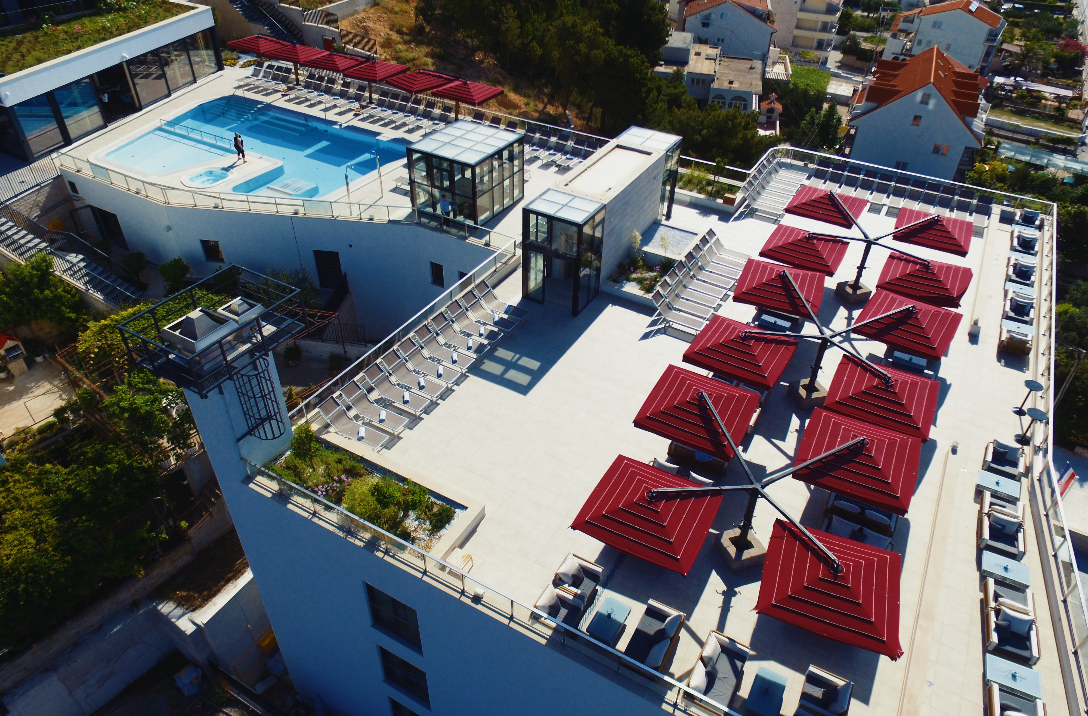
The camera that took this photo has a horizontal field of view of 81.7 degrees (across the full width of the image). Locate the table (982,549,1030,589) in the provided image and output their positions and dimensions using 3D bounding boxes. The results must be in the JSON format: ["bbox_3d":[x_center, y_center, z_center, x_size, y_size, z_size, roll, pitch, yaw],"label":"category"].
[{"bbox_3d":[12.414,5.800,16.986,1.100,0.440,0.710,17,39,16],"label":"table"}]

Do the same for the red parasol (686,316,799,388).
[{"bbox_3d":[6.739,-0.442,21.287,3.000,0.700,3.050,21,41,21],"label":"red parasol"}]

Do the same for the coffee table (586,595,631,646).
[{"bbox_3d":[1.638,6.731,15.924,0.670,0.400,1.120,23,44,24],"label":"coffee table"}]

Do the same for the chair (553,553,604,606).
[{"bbox_3d":[0.900,5.973,16.897,0.940,0.730,0.910,20,42,22],"label":"chair"}]

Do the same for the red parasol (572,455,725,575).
[{"bbox_3d":[2.635,3.568,15.361,2.750,0.600,2.750,20,43,22],"label":"red parasol"}]

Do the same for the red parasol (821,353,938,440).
[{"bbox_3d":[10.189,0.896,18.730,2.750,0.600,2.750,21,44,23],"label":"red parasol"}]

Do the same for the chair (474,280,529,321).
[{"bbox_3d":[-1.701,-2.180,25.272,2.200,1.000,0.670,22,41,22],"label":"chair"}]

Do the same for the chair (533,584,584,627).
[{"bbox_3d":[0.377,6.415,16.061,0.920,0.700,0.930,23,44,24],"label":"chair"}]

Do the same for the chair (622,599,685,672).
[{"bbox_3d":[2.732,7.031,15.664,0.940,0.730,1.680,19,42,21],"label":"chair"}]

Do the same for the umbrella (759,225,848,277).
[{"bbox_3d":[10.476,-4.573,24.988,2.750,0.600,2.750,22,44,24],"label":"umbrella"}]

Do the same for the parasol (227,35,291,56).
[{"bbox_3d":[-20.813,-23.127,46.118,3.500,0.850,3.300,24,42,24],"label":"parasol"}]

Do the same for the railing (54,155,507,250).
[{"bbox_3d":[-13.446,-7.568,30.516,25.254,0.900,2.713,12,38,11],"label":"railing"}]

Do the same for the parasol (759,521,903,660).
[{"bbox_3d":[6.666,4.989,14.453,2.950,0.700,2.850,15,39,15],"label":"parasol"}]

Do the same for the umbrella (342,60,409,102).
[{"bbox_3d":[-11.698,-18.991,43.852,3.000,2.750,3.000,21,43,23],"label":"umbrella"}]

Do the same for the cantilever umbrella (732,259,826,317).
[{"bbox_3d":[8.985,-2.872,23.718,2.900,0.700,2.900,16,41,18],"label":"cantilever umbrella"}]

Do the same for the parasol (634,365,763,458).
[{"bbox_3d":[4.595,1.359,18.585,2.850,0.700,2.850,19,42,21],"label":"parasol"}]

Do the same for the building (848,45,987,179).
[{"bbox_3d":[51.238,-33.293,85.727,14.500,12.500,18.000,21,44,23],"label":"building"}]

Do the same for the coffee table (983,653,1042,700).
[{"bbox_3d":[11.324,7.753,15.233,1.120,0.420,0.670,17,41,19],"label":"coffee table"}]

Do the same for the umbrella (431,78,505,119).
[{"bbox_3d":[-4.860,-16.289,40.530,3.400,3.000,3.400,23,42,23],"label":"umbrella"}]

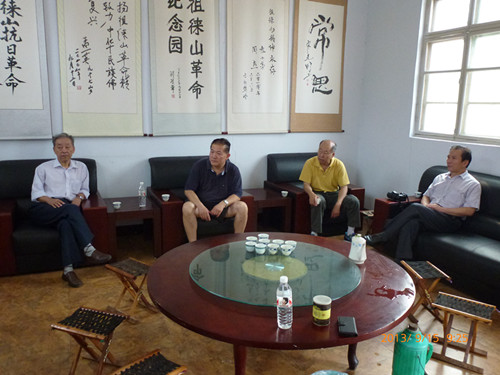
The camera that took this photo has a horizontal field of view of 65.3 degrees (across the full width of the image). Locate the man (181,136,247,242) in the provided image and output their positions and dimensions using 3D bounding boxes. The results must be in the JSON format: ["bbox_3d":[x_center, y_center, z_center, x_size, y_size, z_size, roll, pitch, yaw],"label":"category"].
[{"bbox_3d":[-0.366,0.075,3.937,0.600,1.128,0.740,-2,12,-14],"label":"man"}]

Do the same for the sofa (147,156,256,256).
[{"bbox_3d":[-0.566,0.139,4.250,0.942,0.871,0.853,-4,12,-23],"label":"sofa"}]

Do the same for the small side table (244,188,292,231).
[{"bbox_3d":[0.121,0.311,4.513,0.475,0.464,0.656,-4,12,-23],"label":"small side table"}]

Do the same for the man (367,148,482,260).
[{"bbox_3d":[1.638,0.186,3.643,1.030,1.114,0.600,-6,13,-32],"label":"man"}]

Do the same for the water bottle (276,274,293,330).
[{"bbox_3d":[0.151,0.487,1.664,0.065,0.235,0.065,1,11,0],"label":"water bottle"}]

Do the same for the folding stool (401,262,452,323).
[{"bbox_3d":[1.239,0.738,2.796,0.225,0.341,0.310,1,11,-4],"label":"folding stool"}]

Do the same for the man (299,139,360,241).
[{"bbox_3d":[0.881,0.014,4.480,0.600,1.093,0.740,0,11,-8],"label":"man"}]

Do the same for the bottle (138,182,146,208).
[{"bbox_3d":[-1.040,0.075,3.770,0.065,0.235,0.065,-4,12,-23],"label":"bottle"}]

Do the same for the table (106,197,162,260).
[{"bbox_3d":[-1.197,0.394,3.944,0.475,0.464,0.656,-4,12,-23],"label":"table"}]

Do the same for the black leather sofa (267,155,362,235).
[{"bbox_3d":[0.759,0.056,4.823,0.924,0.871,0.853,-4,12,-23],"label":"black leather sofa"}]

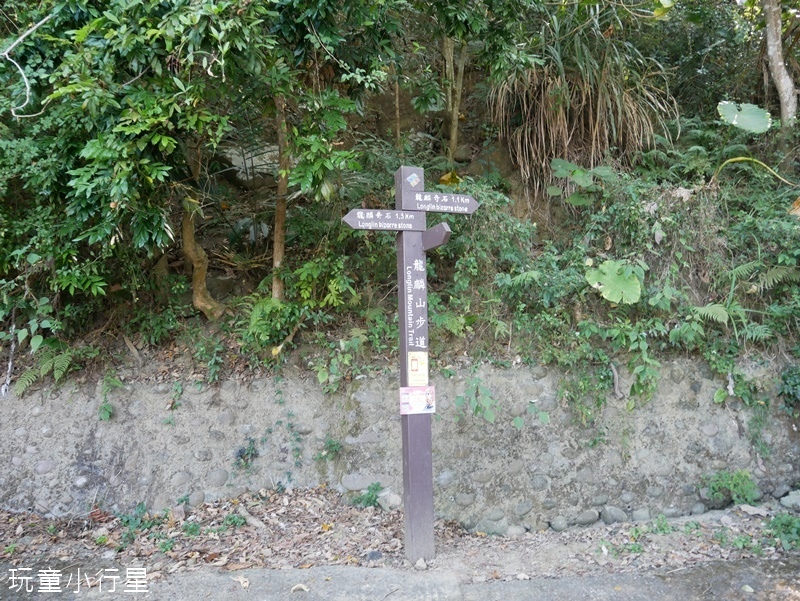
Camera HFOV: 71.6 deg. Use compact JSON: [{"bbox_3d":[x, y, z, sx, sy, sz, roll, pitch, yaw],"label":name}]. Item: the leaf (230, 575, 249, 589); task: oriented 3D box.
[{"bbox_3d":[-0.888,1.562,3.080,0.100,0.035,0.060,-1,-1,0],"label":"leaf"}]

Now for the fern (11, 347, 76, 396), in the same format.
[{"bbox_3d":[-2.705,0.537,4.200,0.430,0.340,0.300,-1,-1,-3],"label":"fern"}]

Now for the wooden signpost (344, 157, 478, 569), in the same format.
[{"bbox_3d":[0.125,0.385,3.296,0.868,2.385,0.491,-1,-1,-16],"label":"wooden signpost"}]

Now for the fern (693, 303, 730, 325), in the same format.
[{"bbox_3d":[2.498,0.104,4.450,0.280,0.170,0.200,-1,-1,6],"label":"fern"}]

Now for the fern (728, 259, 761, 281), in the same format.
[{"bbox_3d":[2.886,-0.251,4.650,0.240,0.155,0.180,-1,-1,6],"label":"fern"}]

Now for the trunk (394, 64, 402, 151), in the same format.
[{"bbox_3d":[-0.017,-2.226,6.400,0.085,1.000,0.085,-2,-2,0],"label":"trunk"}]

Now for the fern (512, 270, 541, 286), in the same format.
[{"bbox_3d":[1.048,-0.182,4.600,0.265,0.135,0.180,-1,-1,0],"label":"fern"}]

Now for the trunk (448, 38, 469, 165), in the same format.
[{"bbox_3d":[0.685,-2.342,6.500,0.170,1.420,0.170,5,-2,0],"label":"trunk"}]

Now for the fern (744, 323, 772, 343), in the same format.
[{"bbox_3d":[2.842,0.254,4.400,0.200,0.150,0.160,-1,-1,6],"label":"fern"}]

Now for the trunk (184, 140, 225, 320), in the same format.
[{"bbox_3d":[-1.744,-0.624,4.950,0.280,1.580,0.260,-5,-2,0],"label":"trunk"}]

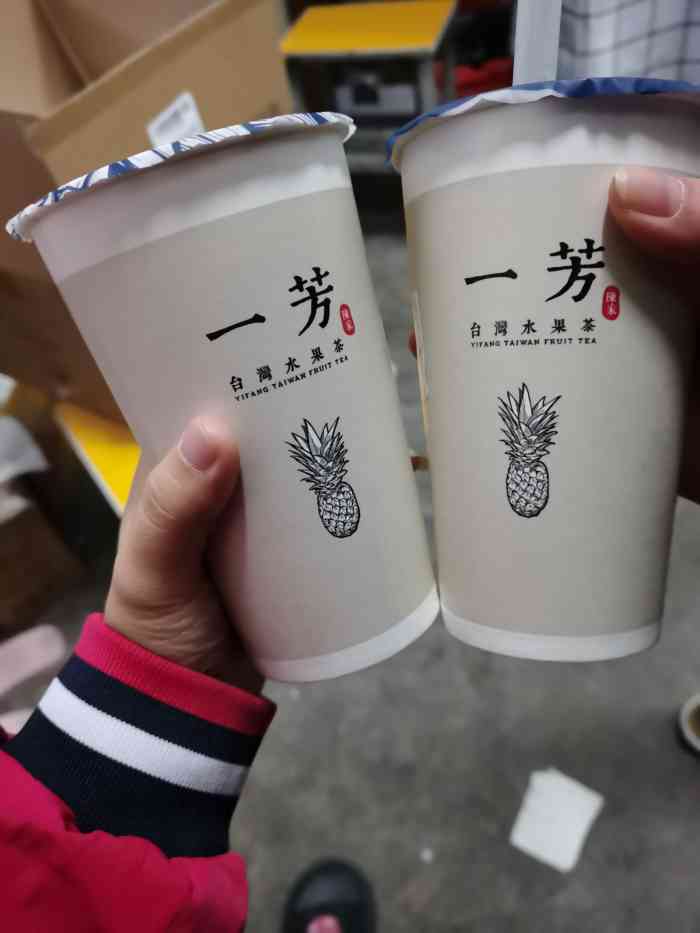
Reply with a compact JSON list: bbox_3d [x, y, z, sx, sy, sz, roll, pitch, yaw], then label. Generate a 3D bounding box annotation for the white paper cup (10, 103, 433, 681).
[{"bbox_3d":[-0.022,-0.013,0.201,0.091,0.135,0.091,-17,15,5],"label":"white paper cup"}]

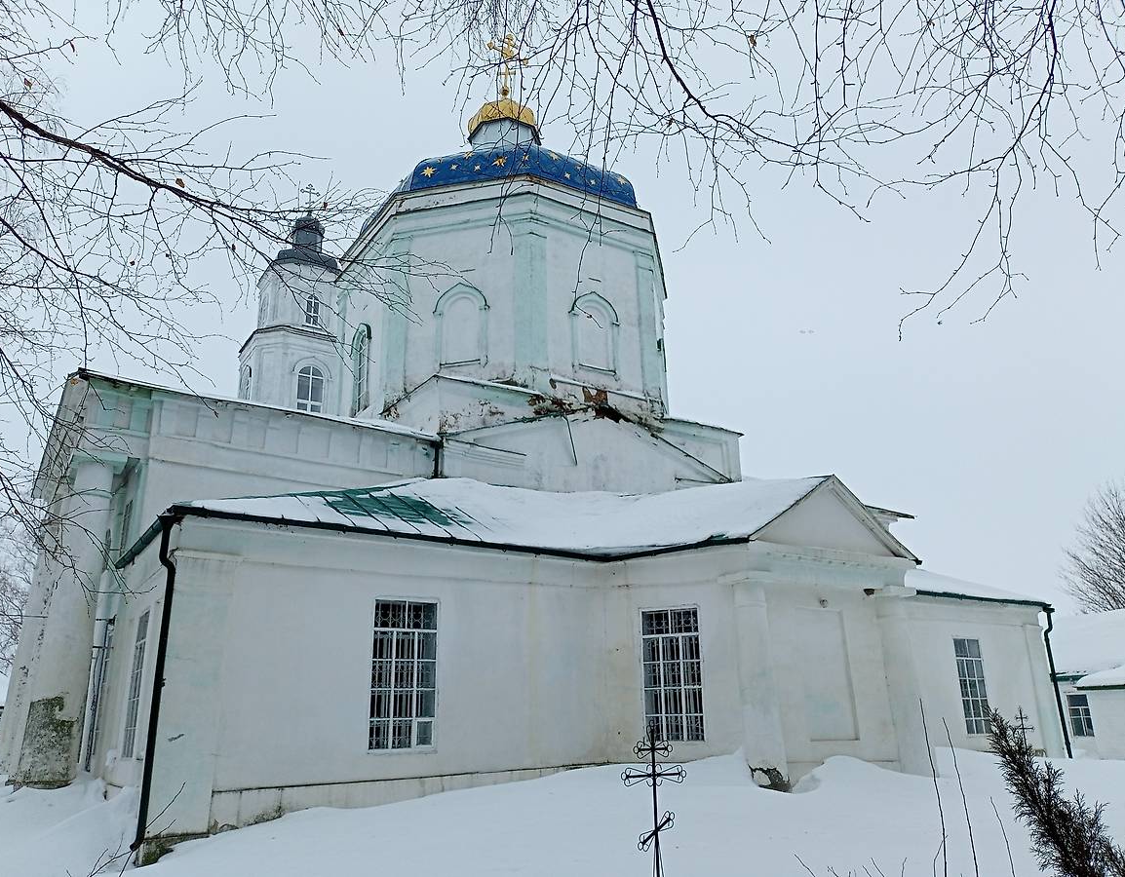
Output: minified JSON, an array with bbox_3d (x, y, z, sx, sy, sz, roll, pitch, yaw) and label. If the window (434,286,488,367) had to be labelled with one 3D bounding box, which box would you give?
[{"bbox_3d":[-2.677,-3.041,25.029,1.477,2.371,0.280,-5,-19,10],"label":"window"}]

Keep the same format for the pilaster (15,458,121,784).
[{"bbox_3d":[-8.757,3.103,16.955,0.994,5.950,0.994,11,-22,-32],"label":"pilaster"}]

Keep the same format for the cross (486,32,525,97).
[{"bbox_3d":[-2.009,-13.096,33.296,1.661,2.741,0.250,11,-22,-32],"label":"cross"}]

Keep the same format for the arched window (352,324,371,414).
[{"bbox_3d":[-5.731,-2.122,26.932,0.280,2.698,1.448,11,-22,-32],"label":"arched window"}]

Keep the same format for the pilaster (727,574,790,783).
[{"bbox_3d":[3.268,4.048,15.994,0.809,3.408,0.710,11,-22,-32],"label":"pilaster"}]

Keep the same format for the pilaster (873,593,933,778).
[{"bbox_3d":[6.568,4.653,18.102,0.809,3.451,0.710,11,-22,-32],"label":"pilaster"}]

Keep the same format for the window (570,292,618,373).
[{"bbox_3d":[0.872,-2.931,25.719,1.519,2.300,0.280,11,-22,-32],"label":"window"}]

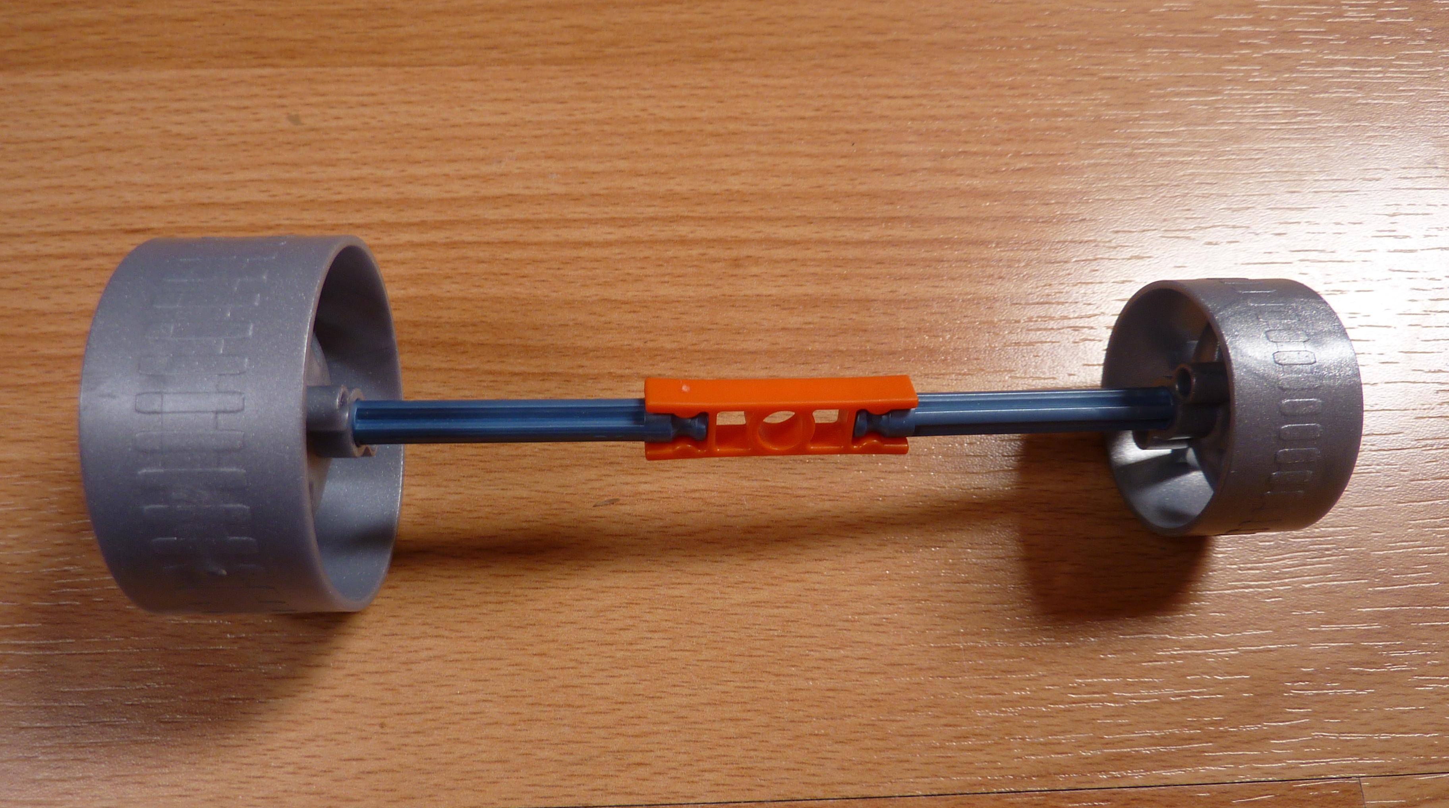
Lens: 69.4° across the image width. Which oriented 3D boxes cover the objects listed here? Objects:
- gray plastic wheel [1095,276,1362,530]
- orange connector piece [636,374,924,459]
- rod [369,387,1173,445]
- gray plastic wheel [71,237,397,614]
[{"bbox_3d":[0.072,0.000,0.152,0.018,0.037,0.037,-1,70,-5],"label":"gray plastic wheel"},{"bbox_3d":[0.008,0.002,0.146,0.037,0.010,0.006,-1,37,-5],"label":"orange connector piece"},{"bbox_3d":[0.008,0.002,0.146,0.128,0.006,0.006,-1,70,-5],"label":"rod"},{"bbox_3d":[-0.061,0.003,0.140,0.025,0.050,0.050,-1,70,-5],"label":"gray plastic wheel"}]

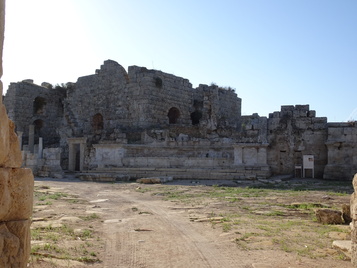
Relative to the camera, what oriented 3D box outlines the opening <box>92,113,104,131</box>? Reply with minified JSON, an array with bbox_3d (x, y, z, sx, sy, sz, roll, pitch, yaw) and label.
[{"bbox_3d":[-8.163,-1.245,40.000,1.100,1.750,0.600,0,-4,12],"label":"opening"}]

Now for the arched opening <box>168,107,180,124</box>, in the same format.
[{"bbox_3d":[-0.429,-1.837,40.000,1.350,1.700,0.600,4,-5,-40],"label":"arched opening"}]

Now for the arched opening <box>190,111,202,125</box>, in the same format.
[{"bbox_3d":[1.927,-1.694,41.500,1.250,1.500,0.600,4,-5,-38],"label":"arched opening"}]

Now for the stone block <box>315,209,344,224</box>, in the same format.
[{"bbox_3d":[3.847,2.105,10.000,0.620,0.340,0.420,0,-4,8],"label":"stone block"}]

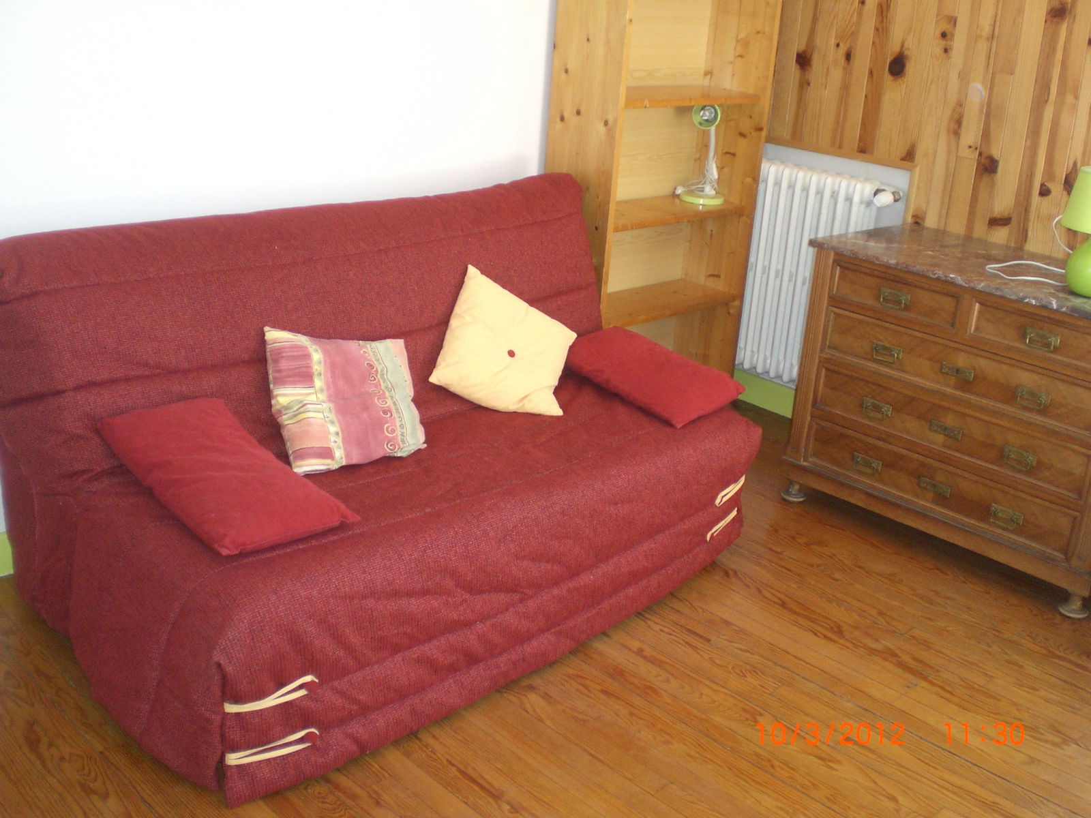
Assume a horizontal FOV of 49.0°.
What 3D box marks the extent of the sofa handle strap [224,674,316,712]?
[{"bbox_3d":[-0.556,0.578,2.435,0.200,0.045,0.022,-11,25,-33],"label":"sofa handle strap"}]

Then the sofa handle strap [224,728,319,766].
[{"bbox_3d":[-0.565,0.700,2.480,0.200,0.045,0.022,-11,25,-33],"label":"sofa handle strap"}]

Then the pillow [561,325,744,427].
[{"bbox_3d":[0.313,-0.112,3.723,0.505,0.095,0.335,31,36,31],"label":"pillow"}]

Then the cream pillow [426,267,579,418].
[{"bbox_3d":[-0.113,-0.170,3.497,0.390,0.120,0.380,29,55,-21],"label":"cream pillow"}]

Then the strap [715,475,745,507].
[{"bbox_3d":[0.554,0.245,3.579,0.022,0.045,0.195,16,24,29],"label":"strap"}]

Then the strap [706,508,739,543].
[{"bbox_3d":[0.535,0.349,3.605,0.022,0.045,0.195,16,24,29],"label":"strap"}]

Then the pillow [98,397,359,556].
[{"bbox_3d":[-0.739,0.140,2.766,0.505,0.095,0.335,38,31,29],"label":"pillow"}]

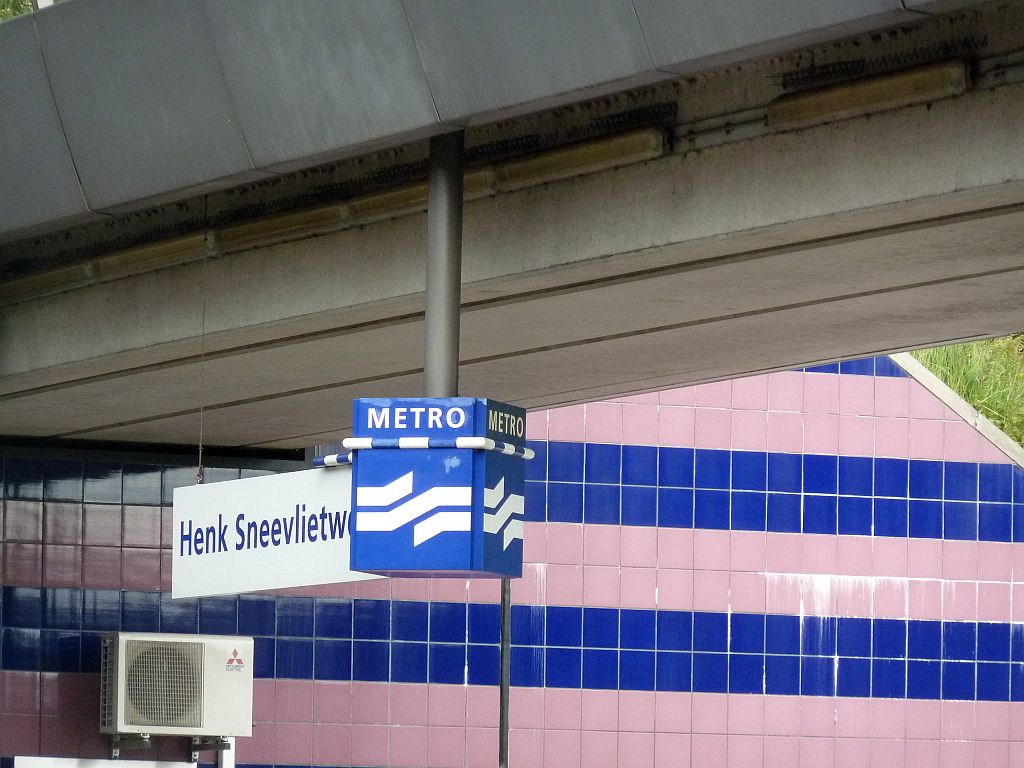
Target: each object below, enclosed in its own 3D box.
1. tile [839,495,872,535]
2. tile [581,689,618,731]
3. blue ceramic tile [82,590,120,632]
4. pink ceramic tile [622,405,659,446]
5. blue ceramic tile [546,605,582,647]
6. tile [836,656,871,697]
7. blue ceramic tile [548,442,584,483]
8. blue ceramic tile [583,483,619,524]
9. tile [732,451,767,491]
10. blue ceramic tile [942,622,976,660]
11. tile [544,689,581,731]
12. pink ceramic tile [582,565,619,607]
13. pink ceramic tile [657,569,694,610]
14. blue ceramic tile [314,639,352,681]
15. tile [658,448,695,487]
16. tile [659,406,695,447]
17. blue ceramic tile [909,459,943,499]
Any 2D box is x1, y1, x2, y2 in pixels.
[{"bbox_3d":[2.042,0.788,39.679,0.230,0.230,0.012,3,-5,-26],"label":"tile"},{"bbox_3d":[0.507,1.896,38.767,0.234,0.234,0.010,3,-5,-26],"label":"tile"},{"bbox_3d":[-2.275,1.256,36.816,0.227,0.223,0.010,3,-5,-26],"label":"blue ceramic tile"},{"bbox_3d":[0.752,0.241,39.096,0.230,0.230,0.012,3,-5,-26],"label":"pink ceramic tile"},{"bbox_3d":[0.297,1.401,38.414,0.237,0.237,0.012,3,-5,-27],"label":"blue ceramic tile"},{"bbox_3d":[2.036,1.752,39.741,0.236,0.236,0.010,3,-5,-26],"label":"tile"},{"bbox_3d":[0.314,0.454,38.765,0.232,0.232,0.010,3,-5,-26],"label":"blue ceramic tile"},{"bbox_3d":[0.521,0.694,38.217,0.227,0.223,0.010,3,-5,-26],"label":"blue ceramic tile"},{"bbox_3d":[1.385,0.510,39.043,0.237,0.237,0.012,3,-5,-27],"label":"tile"},{"bbox_3d":[2.619,1.508,39.018,0.233,0.230,0.012,3,-5,-27],"label":"blue ceramic tile"},{"bbox_3d":[0.290,1.876,38.377,0.237,0.237,0.012,3,-5,-27],"label":"tile"},{"bbox_3d":[0.514,1.175,38.823,0.234,0.234,0.010,3,-5,-26],"label":"pink ceramic tile"},{"bbox_3d":[0.958,1.213,39.259,0.236,0.236,0.010,3,-5,-26],"label":"pink ceramic tile"},{"bbox_3d":[-1.004,1.555,37.411,0.227,0.223,0.010,3,-5,-26],"label":"blue ceramic tile"},{"bbox_3d":[0.942,0.482,38.235,0.233,0.230,0.012,3,-5,-27],"label":"tile"},{"bbox_3d":[0.973,0.252,39.336,0.236,0.236,0.010,3,-5,-26],"label":"tile"},{"bbox_3d":[2.420,0.563,38.979,0.233,0.230,0.012,3,-5,-27],"label":"blue ceramic tile"}]

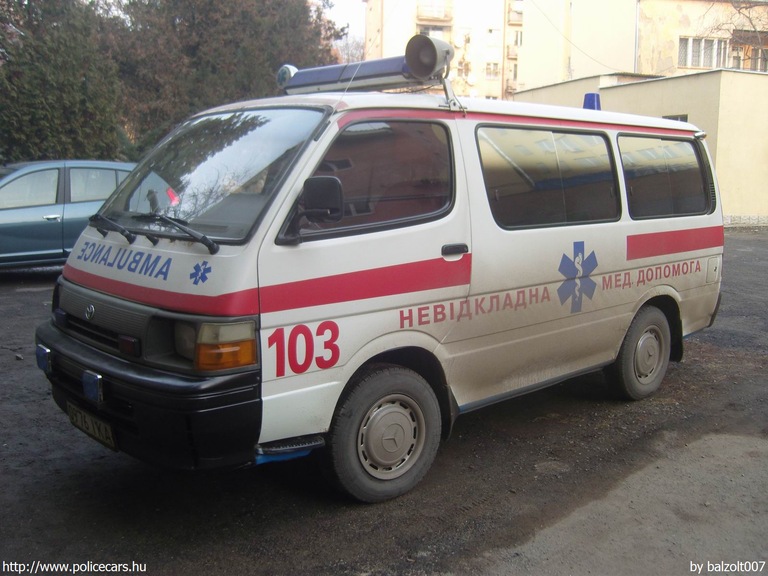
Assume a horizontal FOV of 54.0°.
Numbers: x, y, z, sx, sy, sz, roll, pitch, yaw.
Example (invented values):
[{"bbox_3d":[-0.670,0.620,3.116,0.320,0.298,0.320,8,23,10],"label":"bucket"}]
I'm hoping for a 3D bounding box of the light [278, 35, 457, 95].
[{"bbox_3d":[-0.111,-1.153,3.993,0.265,0.216,1.294,-8,12,-42],"label":"light"}]

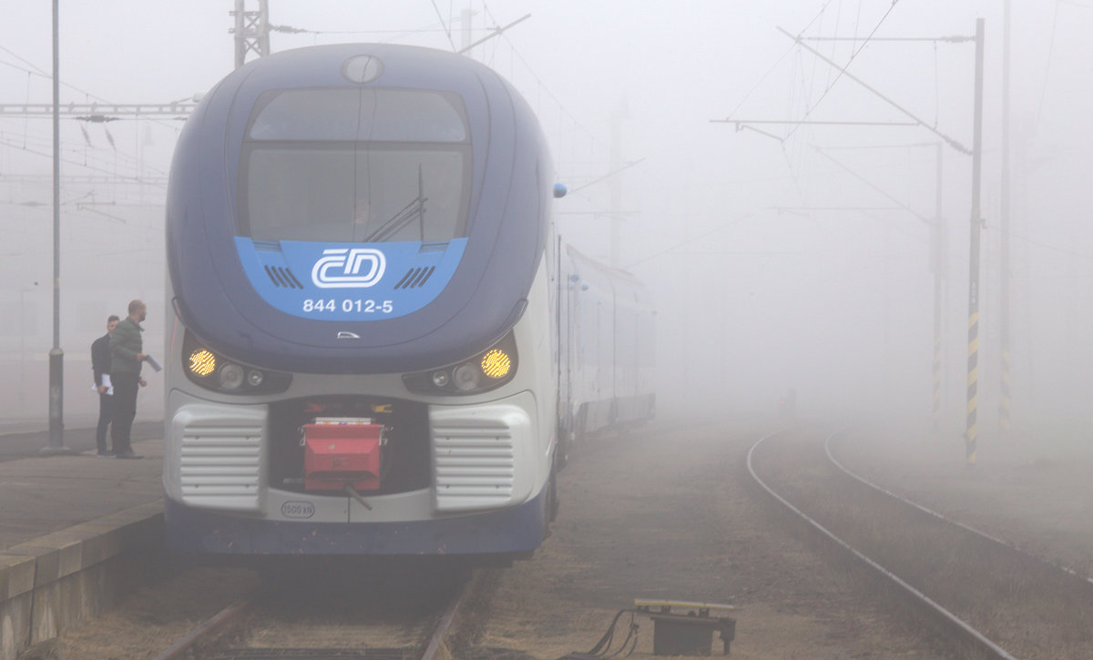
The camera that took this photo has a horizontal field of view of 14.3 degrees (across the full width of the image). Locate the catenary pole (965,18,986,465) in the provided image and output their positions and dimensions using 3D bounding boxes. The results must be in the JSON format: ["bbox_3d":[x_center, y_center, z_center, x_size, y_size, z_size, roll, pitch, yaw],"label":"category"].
[{"bbox_3d":[7.466,-1.536,75.500,0.200,7.760,0.180,1,0,0],"label":"catenary pole"}]

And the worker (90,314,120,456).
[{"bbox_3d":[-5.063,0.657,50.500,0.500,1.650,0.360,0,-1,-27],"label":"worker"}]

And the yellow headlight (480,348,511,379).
[{"bbox_3d":[-0.362,0.239,30.800,0.215,0.215,0.100,0,0,0],"label":"yellow headlight"}]

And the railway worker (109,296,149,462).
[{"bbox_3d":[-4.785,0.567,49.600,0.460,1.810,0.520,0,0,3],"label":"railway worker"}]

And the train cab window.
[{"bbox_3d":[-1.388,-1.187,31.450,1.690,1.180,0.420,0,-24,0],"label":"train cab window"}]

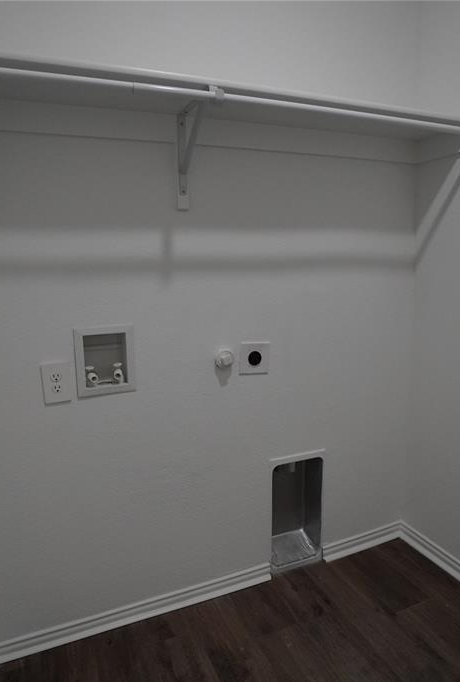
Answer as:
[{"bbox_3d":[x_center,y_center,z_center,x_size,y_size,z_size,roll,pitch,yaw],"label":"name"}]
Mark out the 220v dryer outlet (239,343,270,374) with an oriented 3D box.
[{"bbox_3d":[0.091,0.065,1.573,0.119,0.119,0.014,-5,9,-21],"label":"220v dryer outlet"}]

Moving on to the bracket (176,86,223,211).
[{"bbox_3d":[-0.097,-0.542,1.244,0.035,0.252,0.338,-5,9,-21],"label":"bracket"}]

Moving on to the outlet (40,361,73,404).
[{"bbox_3d":[-0.544,0.130,1.335,0.080,0.125,0.010,-5,9,-21],"label":"outlet"}]

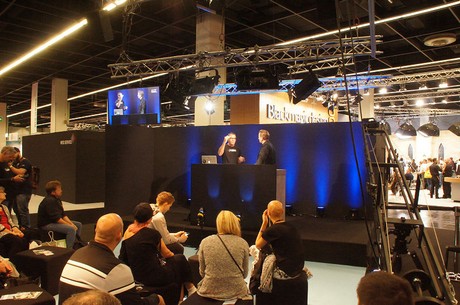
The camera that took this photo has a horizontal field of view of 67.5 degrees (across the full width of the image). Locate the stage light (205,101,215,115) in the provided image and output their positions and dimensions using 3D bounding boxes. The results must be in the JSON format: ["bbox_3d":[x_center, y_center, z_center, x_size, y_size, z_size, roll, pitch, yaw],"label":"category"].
[{"bbox_3d":[-0.548,-1.202,9.200,0.270,0.360,0.270,1,-1,-9],"label":"stage light"}]

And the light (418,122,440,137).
[{"bbox_3d":[8.979,-1.035,15.500,0.880,0.600,0.880,0,0,-24],"label":"light"}]

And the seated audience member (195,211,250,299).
[{"bbox_3d":[-0.056,1.092,3.200,0.500,1.200,0.820,0,0,0],"label":"seated audience member"}]

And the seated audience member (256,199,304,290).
[{"bbox_3d":[0.540,1.119,3.780,0.530,1.230,0.800,1,-1,-12],"label":"seated audience member"}]

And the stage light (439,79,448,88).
[{"bbox_3d":[8.989,-2.897,14.500,0.360,0.380,0.320,0,0,18],"label":"stage light"}]

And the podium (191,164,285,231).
[{"bbox_3d":[0.164,0.821,6.580,1.650,1.150,0.700,0,-1,21],"label":"podium"}]

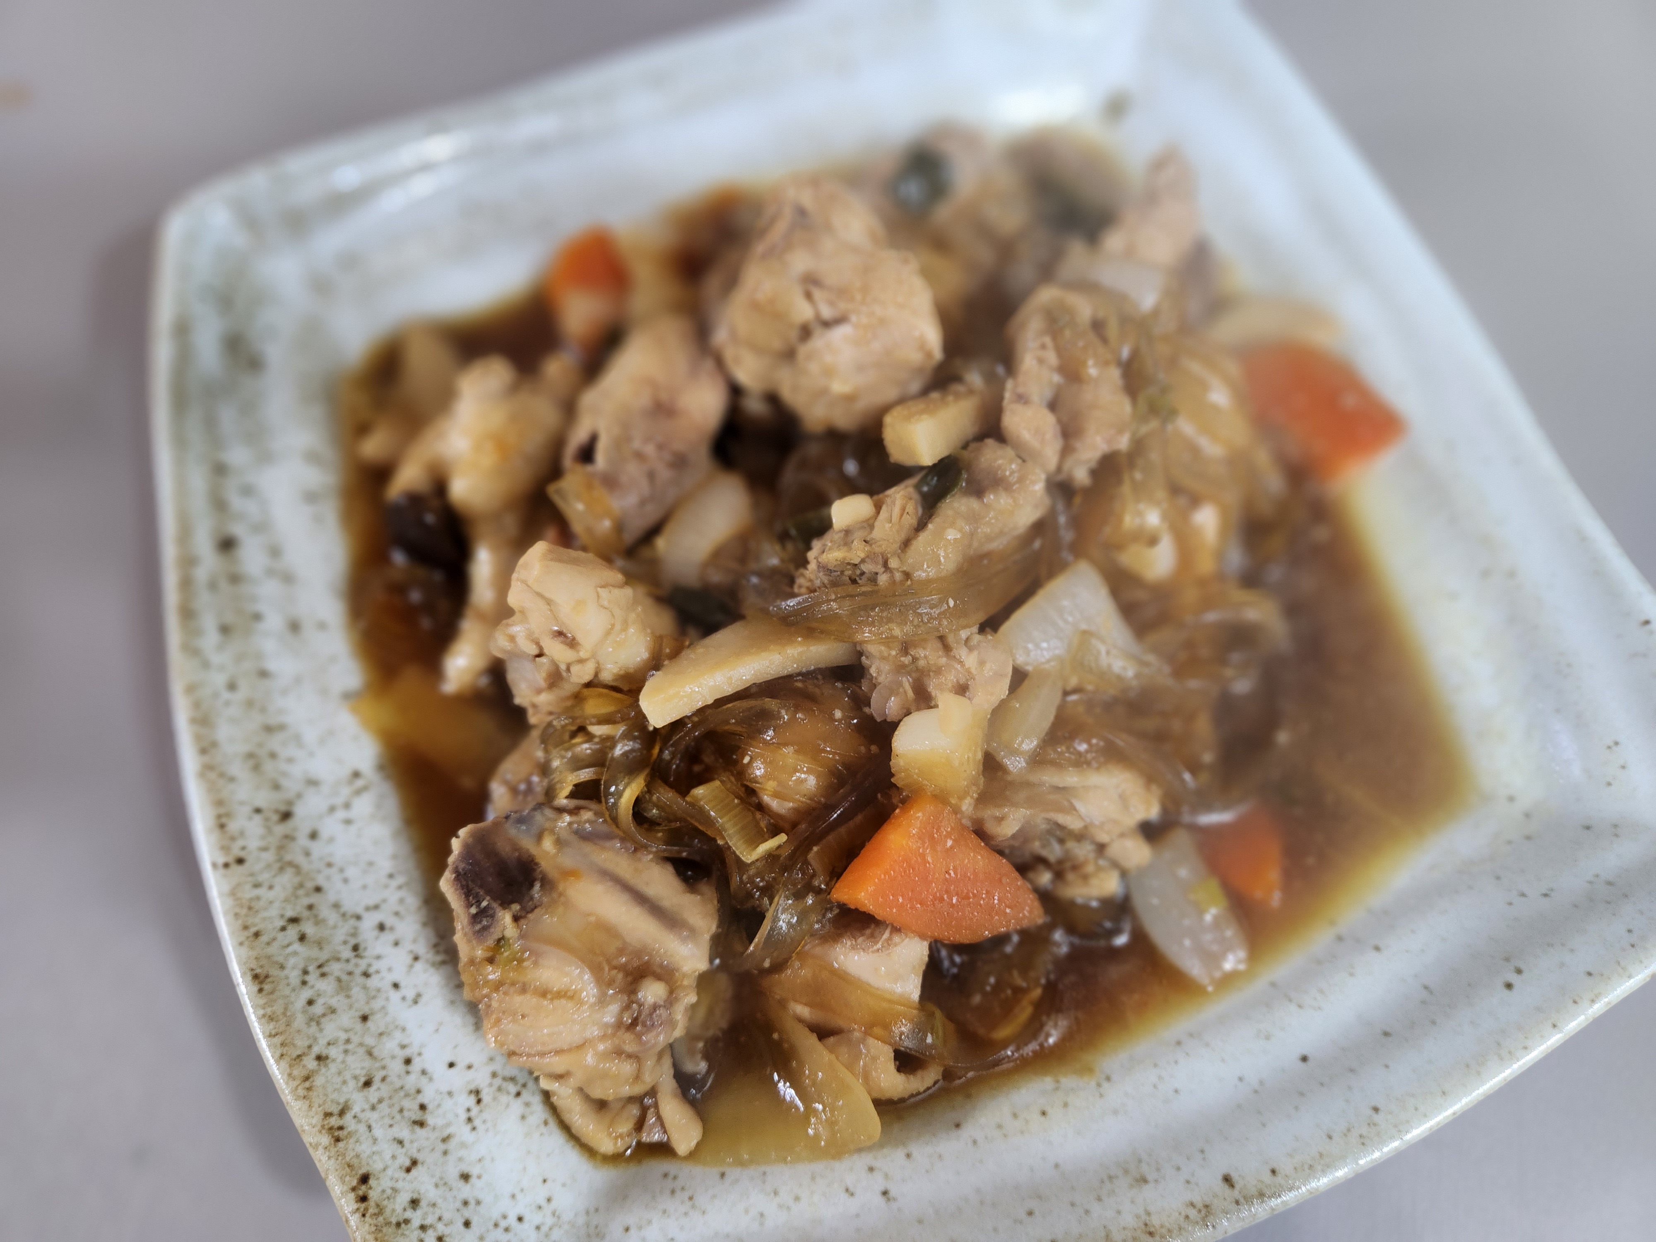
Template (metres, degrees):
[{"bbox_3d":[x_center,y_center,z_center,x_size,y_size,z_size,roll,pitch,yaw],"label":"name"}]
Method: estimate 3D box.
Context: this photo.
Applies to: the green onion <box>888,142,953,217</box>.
[{"bbox_3d":[0.024,-0.114,0.285,0.015,0.009,0.015,7,69,2],"label":"green onion"}]

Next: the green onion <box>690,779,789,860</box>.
[{"bbox_3d":[-0.020,0.043,0.237,0.018,0.007,0.011,43,74,14],"label":"green onion"}]

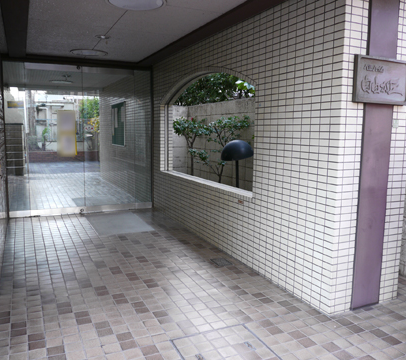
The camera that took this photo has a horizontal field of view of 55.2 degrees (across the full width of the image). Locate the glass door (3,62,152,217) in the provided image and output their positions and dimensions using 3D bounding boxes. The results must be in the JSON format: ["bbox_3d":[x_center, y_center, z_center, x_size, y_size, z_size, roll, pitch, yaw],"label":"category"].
[{"bbox_3d":[-1.783,-0.571,5.847,2.100,2.170,0.080,-2,7,-25],"label":"glass door"}]

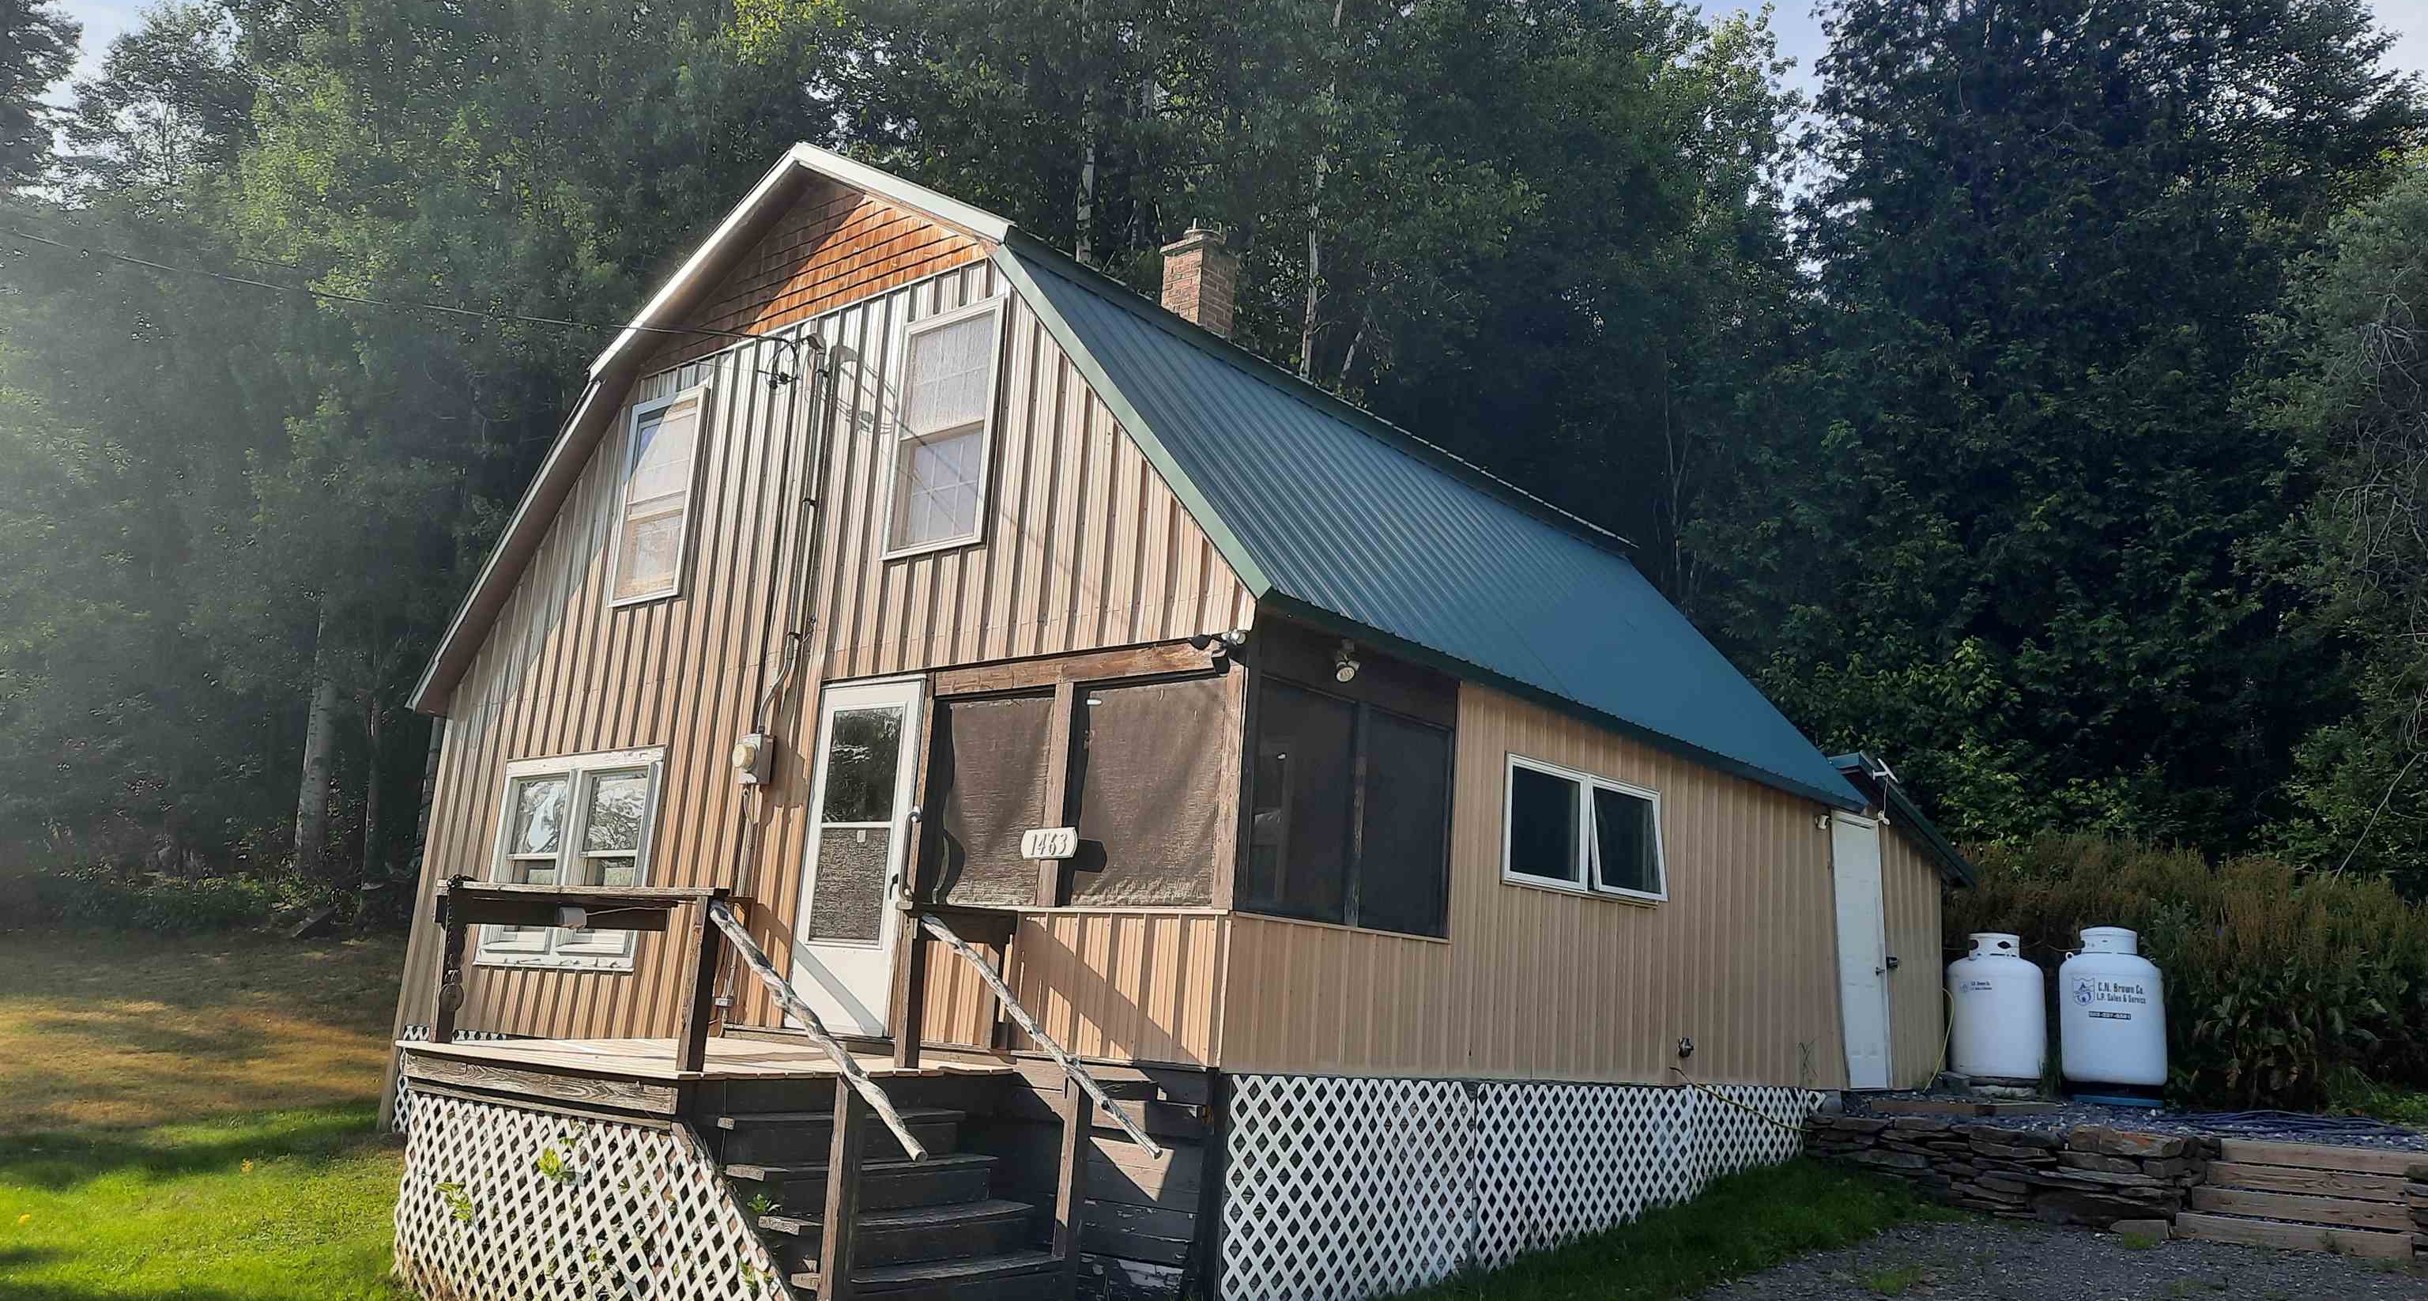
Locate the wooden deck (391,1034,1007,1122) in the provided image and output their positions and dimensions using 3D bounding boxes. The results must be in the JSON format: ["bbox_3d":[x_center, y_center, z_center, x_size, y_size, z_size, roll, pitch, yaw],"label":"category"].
[{"bbox_3d":[-2.658,2.192,9.015,2.657,0.217,1.932,-7,-16,40],"label":"wooden deck"}]

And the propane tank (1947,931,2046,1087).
[{"bbox_3d":[6.941,3.171,15.530,0.760,1.310,0.760,-2,-13,24],"label":"propane tank"}]

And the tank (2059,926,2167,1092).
[{"bbox_3d":[7.409,2.958,14.442,0.760,1.320,0.760,-3,-14,27],"label":"tank"}]

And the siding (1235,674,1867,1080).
[{"bbox_3d":[2.564,1.624,11.133,0.100,2.198,7.696,-7,-16,40],"label":"siding"}]

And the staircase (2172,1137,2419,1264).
[{"bbox_3d":[7.403,3.683,11.839,1.320,0.600,1.500,-7,-16,39],"label":"staircase"}]

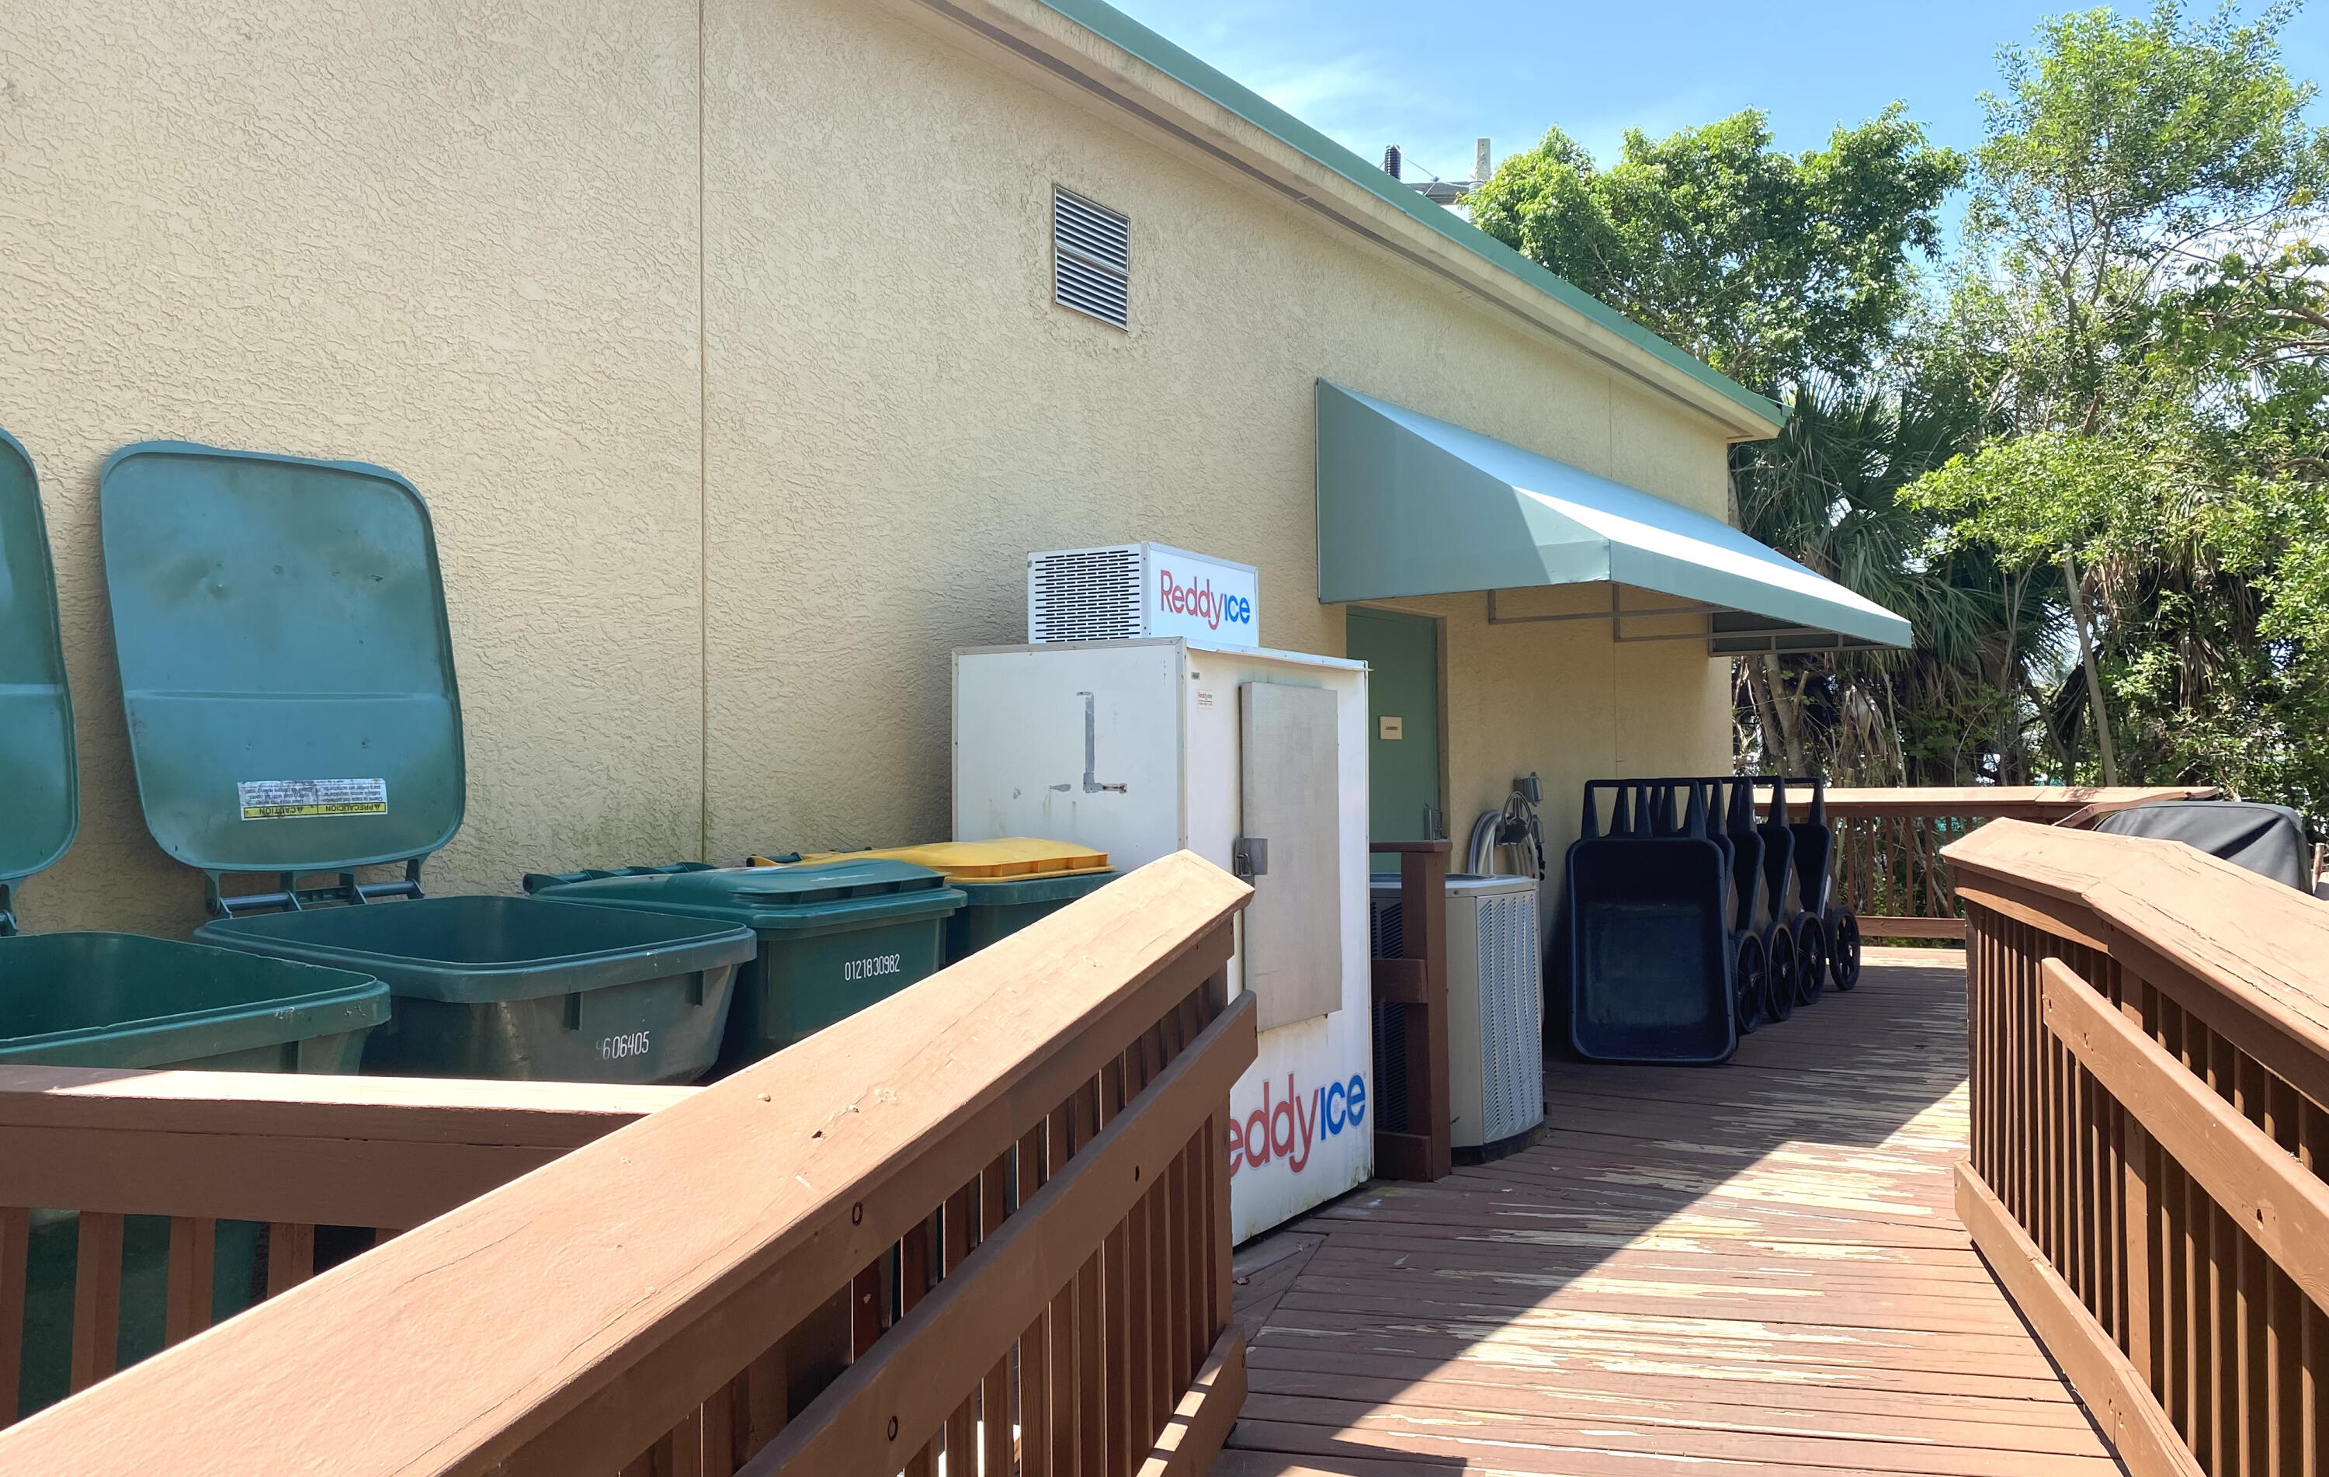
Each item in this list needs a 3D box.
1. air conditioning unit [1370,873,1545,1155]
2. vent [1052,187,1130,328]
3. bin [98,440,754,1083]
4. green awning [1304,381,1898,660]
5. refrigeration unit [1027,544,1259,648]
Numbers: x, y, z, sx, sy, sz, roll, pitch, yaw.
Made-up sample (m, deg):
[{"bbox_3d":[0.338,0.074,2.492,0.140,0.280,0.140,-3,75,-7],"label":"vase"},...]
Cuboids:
[{"bbox_3d":[0.878,0.982,6.409,0.800,0.955,0.800,-1,-1,34],"label":"air conditioning unit"},{"bbox_3d":[-0.252,-1.658,6.067,0.050,0.406,0.435,-1,-1,34],"label":"vent"},{"bbox_3d":[-1.418,0.434,3.433,0.890,2.020,0.710,-1,-1,25],"label":"bin"},{"bbox_3d":[2.708,-1.038,9.287,1.254,0.935,5.480,-1,-1,34],"label":"green awning"},{"bbox_3d":[-0.060,-0.408,5.566,0.453,0.320,0.631,-1,-1,34],"label":"refrigeration unit"}]

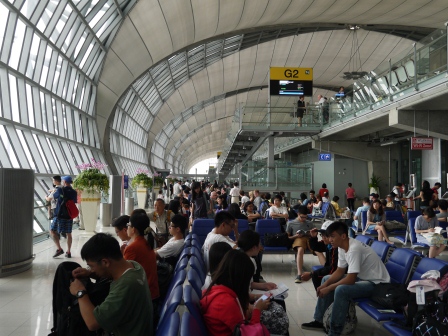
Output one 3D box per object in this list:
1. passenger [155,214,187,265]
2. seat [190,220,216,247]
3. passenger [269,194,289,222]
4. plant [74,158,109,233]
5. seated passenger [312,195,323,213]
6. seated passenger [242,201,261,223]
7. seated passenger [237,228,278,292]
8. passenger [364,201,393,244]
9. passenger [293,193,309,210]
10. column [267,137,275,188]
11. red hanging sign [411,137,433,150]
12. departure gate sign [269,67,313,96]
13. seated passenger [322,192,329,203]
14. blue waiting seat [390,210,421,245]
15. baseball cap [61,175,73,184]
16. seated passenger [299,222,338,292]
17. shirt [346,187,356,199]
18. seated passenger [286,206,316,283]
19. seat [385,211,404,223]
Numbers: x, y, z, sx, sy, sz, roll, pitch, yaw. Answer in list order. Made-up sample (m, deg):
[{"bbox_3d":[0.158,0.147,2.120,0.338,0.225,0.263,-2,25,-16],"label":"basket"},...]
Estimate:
[{"bbox_3d":[-0.740,1.134,4.965,0.780,1.220,0.520,0,-2,-3],"label":"passenger"},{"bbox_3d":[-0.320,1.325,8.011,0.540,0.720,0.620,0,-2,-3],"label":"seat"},{"bbox_3d":[1.320,1.302,10.663,0.500,1.260,0.900,0,-2,-3],"label":"passenger"},{"bbox_3d":[-4.270,0.874,14.079,1.100,2.330,1.020,0,-2,-3],"label":"plant"},{"bbox_3d":[3.151,1.519,15.862,0.750,1.140,0.500,0,-2,-3],"label":"seated passenger"},{"bbox_3d":[0.600,1.310,9.600,0.500,1.180,0.750,0,-2,-9],"label":"seated passenger"},{"bbox_3d":[0.255,1.180,4.388,0.780,1.130,0.500,0,-2,-3],"label":"seated passenger"},{"bbox_3d":[3.446,1.319,9.750,0.520,1.170,0.780,0,-2,-1],"label":"passenger"},{"bbox_3d":[2.454,1.439,14.400,0.800,1.200,0.500,0,-2,7],"label":"passenger"},{"bbox_3d":[2.407,0.349,22.300,0.320,3.840,0.320,0,-2,-2],"label":"column"},{"bbox_3d":[6.320,-0.768,14.033,0.690,0.390,0.090,0,-2,-3],"label":"red hanging sign"},{"bbox_3d":[3.470,-4.453,22.759,2.180,1.460,0.220,0,-2,-3],"label":"departure gate sign"},{"bbox_3d":[3.995,1.524,16.710,0.750,1.180,0.500,0,-2,-3],"label":"seated passenger"},{"bbox_3d":[3.919,1.440,9.444,0.550,0.900,0.680,0,-2,-3],"label":"blue waiting seat"},{"bbox_3d":[-3.348,0.254,9.400,0.260,0.150,0.190,-1,-2,32],"label":"baseball cap"},{"bbox_3d":[1.309,1.200,5.248,0.780,1.150,0.550,0,-2,-3],"label":"seated passenger"},{"bbox_3d":[6.799,1.325,23.500,0.460,0.600,0.270,0,-2,-2],"label":"shirt"},{"bbox_3d":[1.310,1.249,7.543,0.520,1.160,1.080,0,-2,-3],"label":"seated passenger"},{"bbox_3d":[4.132,1.475,10.657,0.550,0.900,0.650,0,-2,-3],"label":"seat"}]

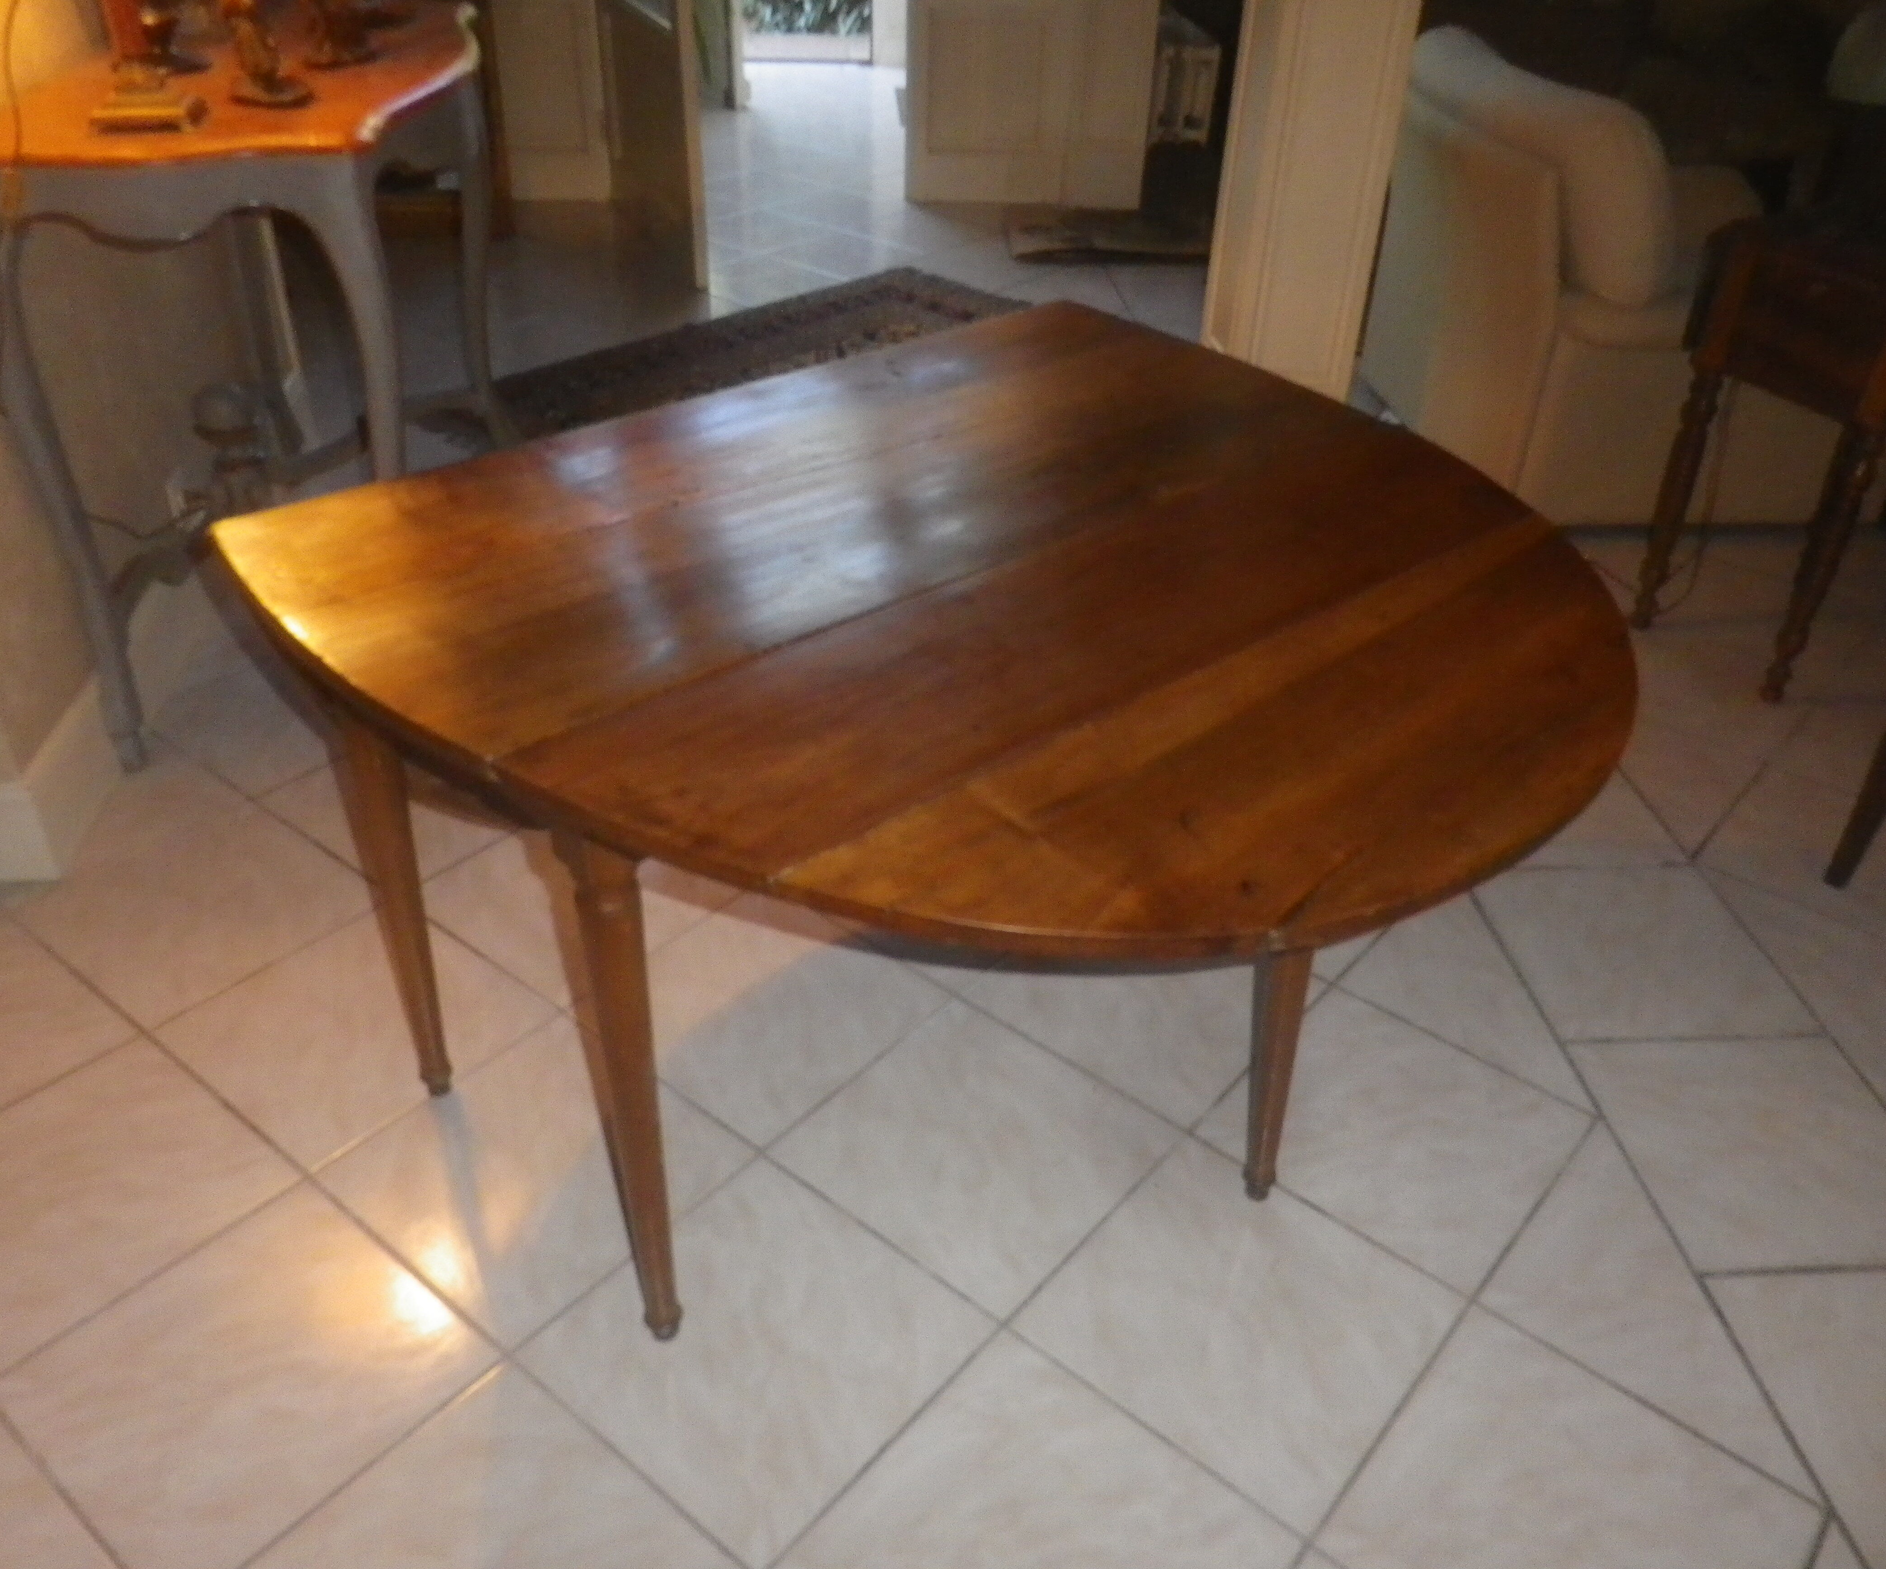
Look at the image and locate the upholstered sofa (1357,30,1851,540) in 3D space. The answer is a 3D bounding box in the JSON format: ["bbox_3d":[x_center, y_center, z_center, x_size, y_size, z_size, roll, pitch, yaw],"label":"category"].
[{"bbox_3d":[1.543,-1.264,3.521,0.885,0.835,1.328,-1,34,-6],"label":"upholstered sofa"}]

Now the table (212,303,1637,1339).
[{"bbox_3d":[0.078,0.088,1.529,1.132,0.718,1.031,-26,43,-36],"label":"table"}]

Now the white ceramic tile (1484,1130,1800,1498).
[{"bbox_3d":[0.893,0.609,1.819,0.390,0.010,0.390,26,40,31],"label":"white ceramic tile"}]

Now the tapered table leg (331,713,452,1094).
[{"bbox_3d":[-0.661,0.116,1.823,0.062,0.700,0.062,-27,43,-36],"label":"tapered table leg"}]

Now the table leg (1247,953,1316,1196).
[{"bbox_3d":[0.397,0.229,1.718,0.060,0.700,0.060,-29,43,-35],"label":"table leg"}]

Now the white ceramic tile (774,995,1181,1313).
[{"bbox_3d":[0.045,0.472,1.971,0.390,0.010,0.390,26,40,31],"label":"white ceramic tile"}]

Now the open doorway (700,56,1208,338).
[{"bbox_3d":[0.061,-2.169,3.664,1.408,2.072,0.252,-1,34,-6],"label":"open doorway"}]

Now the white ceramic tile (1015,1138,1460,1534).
[{"bbox_3d":[0.302,0.536,1.530,0.334,0.010,0.334,26,41,31],"label":"white ceramic tile"}]

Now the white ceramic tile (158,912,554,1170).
[{"bbox_3d":[-0.815,0.336,2.123,0.390,0.010,0.390,26,40,31],"label":"white ceramic tile"}]

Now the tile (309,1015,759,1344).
[{"bbox_3d":[-0.511,0.485,1.918,0.390,0.010,0.390,26,40,31],"label":"tile"}]

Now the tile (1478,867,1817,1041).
[{"bbox_3d":[0.924,0.221,2.037,0.334,0.010,0.334,-1,34,-6],"label":"tile"}]

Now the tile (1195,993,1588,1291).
[{"bbox_3d":[0.524,0.398,1.750,0.334,0.010,0.334,26,41,31],"label":"tile"}]

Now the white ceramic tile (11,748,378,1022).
[{"bbox_3d":[-0.974,0.163,2.003,0.334,0.010,0.334,26,41,31],"label":"white ceramic tile"}]

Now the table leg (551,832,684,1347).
[{"bbox_3d":[-0.309,0.327,1.526,0.062,0.700,0.062,-27,43,-36],"label":"table leg"}]

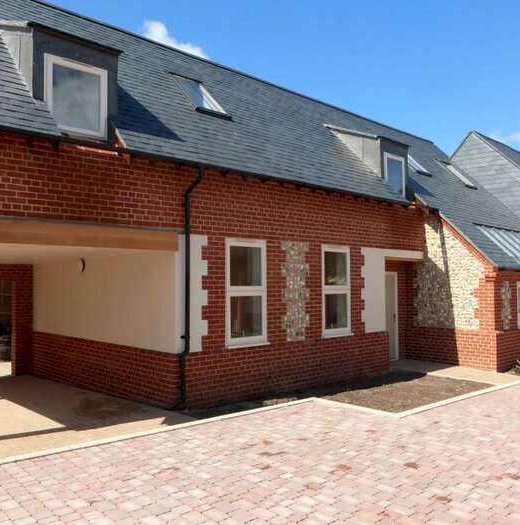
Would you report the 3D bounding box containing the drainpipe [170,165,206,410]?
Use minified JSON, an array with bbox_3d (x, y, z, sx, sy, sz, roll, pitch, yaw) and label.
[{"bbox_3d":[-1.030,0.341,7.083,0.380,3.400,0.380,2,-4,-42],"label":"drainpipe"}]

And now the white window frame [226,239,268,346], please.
[{"bbox_3d":[-0.207,0.482,8.096,0.880,1.710,0.120,2,-4,-42],"label":"white window frame"}]

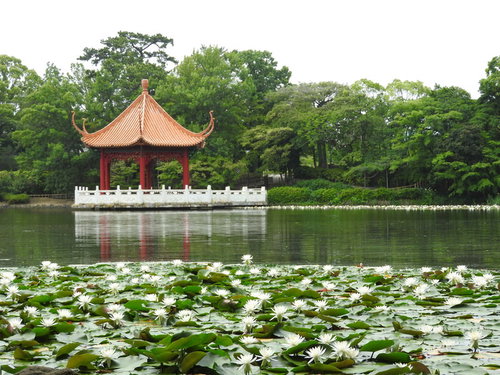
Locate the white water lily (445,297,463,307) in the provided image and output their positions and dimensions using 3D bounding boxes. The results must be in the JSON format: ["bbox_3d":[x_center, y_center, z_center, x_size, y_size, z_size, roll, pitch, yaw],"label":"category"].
[{"bbox_3d":[2.110,1.179,10.460,0.168,0.080,0.168,0,0,0],"label":"white water lily"}]

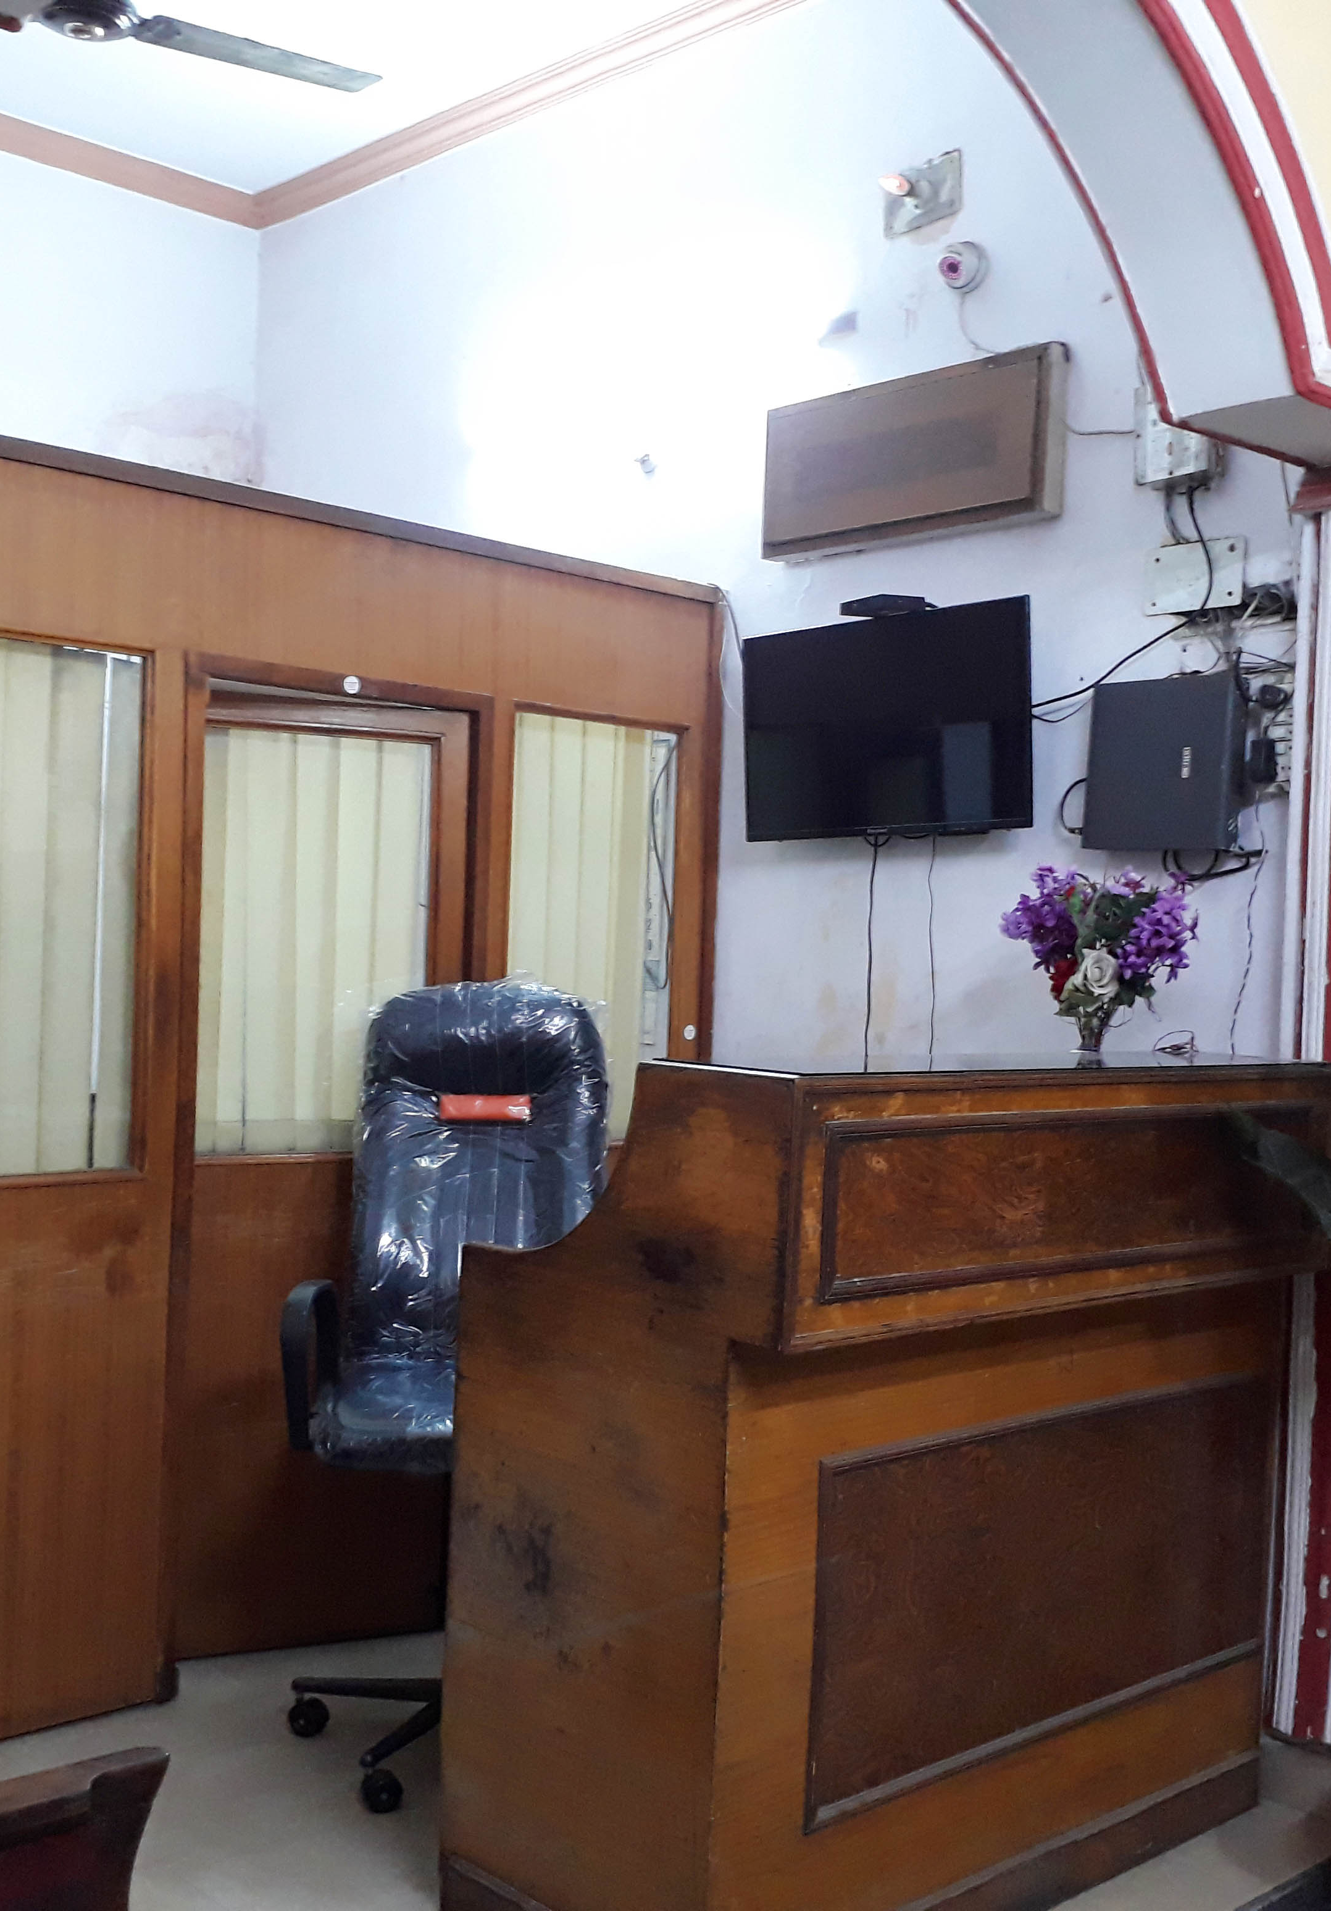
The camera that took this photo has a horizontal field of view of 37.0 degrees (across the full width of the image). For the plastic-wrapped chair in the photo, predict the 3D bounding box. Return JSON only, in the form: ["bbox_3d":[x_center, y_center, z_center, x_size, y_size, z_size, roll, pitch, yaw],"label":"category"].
[{"bbox_3d":[-0.318,0.691,3.337,0.610,1.260,0.660,2,1,1],"label":"plastic-wrapped chair"}]

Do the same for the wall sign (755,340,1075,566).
[{"bbox_3d":[0.478,-0.981,3.944,0.060,0.311,0.699,1,1,-45],"label":"wall sign"}]

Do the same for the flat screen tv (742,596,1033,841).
[{"bbox_3d":[0.447,-0.454,3.973,0.070,0.428,0.725,-2,1,-45],"label":"flat screen tv"}]

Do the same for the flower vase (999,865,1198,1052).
[{"bbox_3d":[0.646,0.004,2.964,0.285,0.275,0.250,2,1,11],"label":"flower vase"}]

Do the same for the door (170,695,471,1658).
[{"bbox_3d":[-0.699,0.413,3.745,0.623,1.781,0.040,2,1,-25],"label":"door"}]

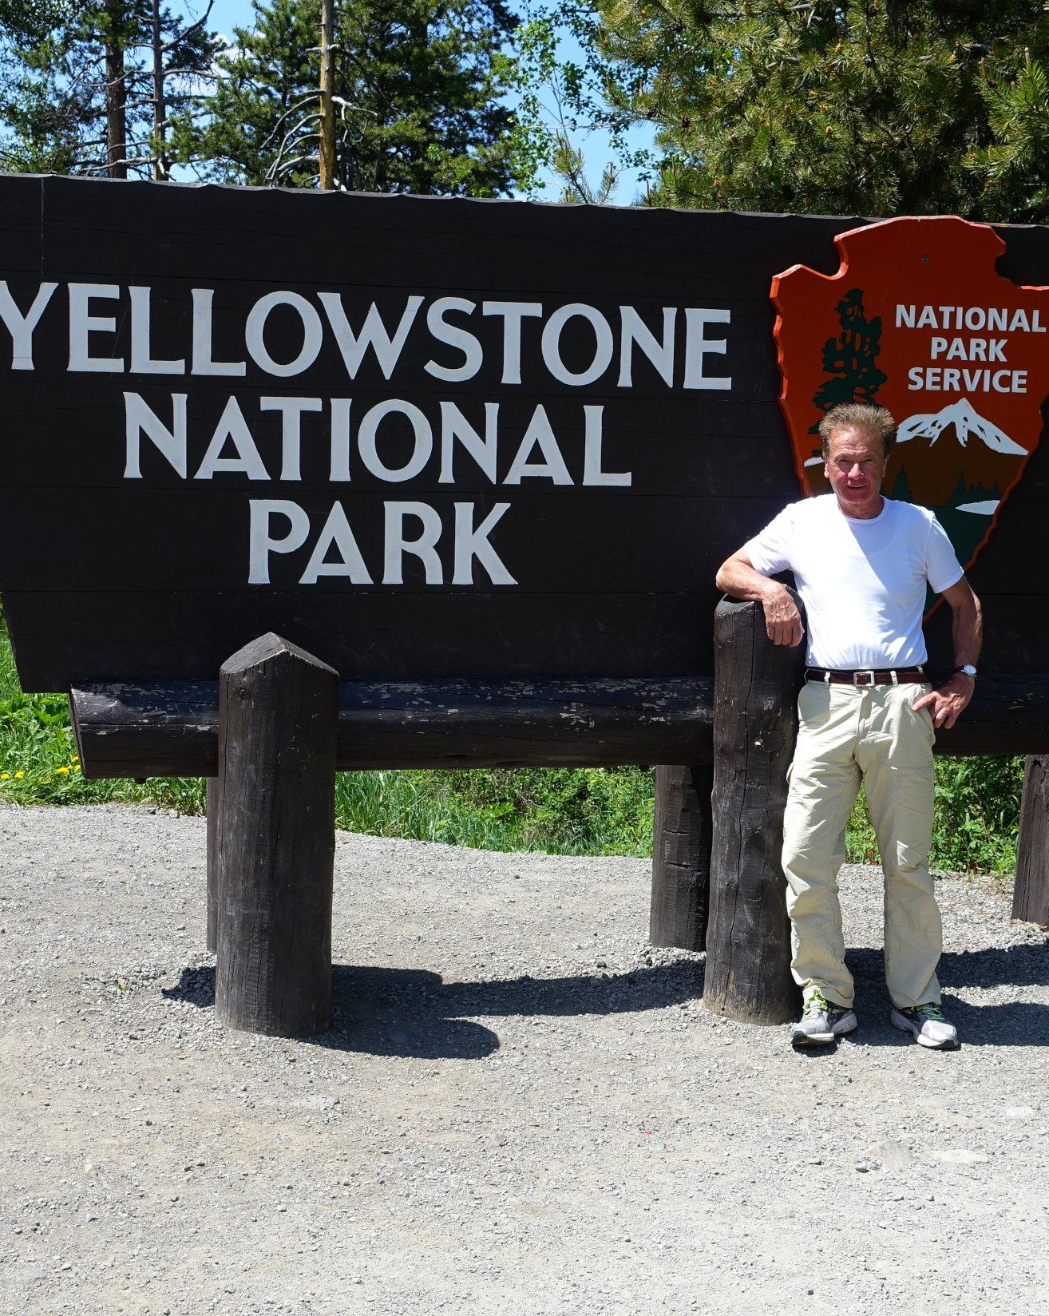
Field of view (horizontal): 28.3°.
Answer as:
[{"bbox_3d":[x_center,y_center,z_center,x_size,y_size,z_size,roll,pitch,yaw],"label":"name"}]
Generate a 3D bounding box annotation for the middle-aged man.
[{"bbox_3d":[0.902,0.188,5.760,0.730,1.750,0.400,1,5,2],"label":"middle-aged man"}]

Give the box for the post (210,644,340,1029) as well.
[{"bbox_3d":[-0.699,0.493,5.903,0.325,1.112,0.325,0,5,-15],"label":"post"}]

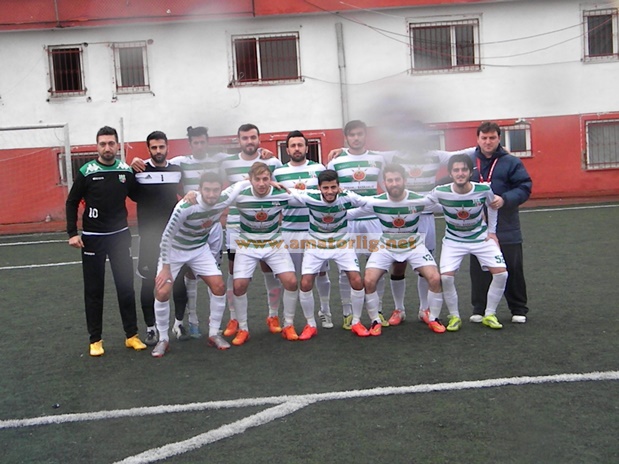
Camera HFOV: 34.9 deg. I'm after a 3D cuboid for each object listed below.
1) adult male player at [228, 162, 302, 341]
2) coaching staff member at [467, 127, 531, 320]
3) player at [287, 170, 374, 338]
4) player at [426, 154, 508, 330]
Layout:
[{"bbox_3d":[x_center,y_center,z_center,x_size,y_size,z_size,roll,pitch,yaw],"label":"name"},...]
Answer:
[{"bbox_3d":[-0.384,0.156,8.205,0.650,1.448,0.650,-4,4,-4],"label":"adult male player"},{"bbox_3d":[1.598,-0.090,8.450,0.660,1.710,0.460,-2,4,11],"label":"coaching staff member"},{"bbox_3d":[0.185,0.163,8.274,0.729,1.359,0.650,-3,4,-1],"label":"player"},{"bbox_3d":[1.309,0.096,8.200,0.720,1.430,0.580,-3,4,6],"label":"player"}]

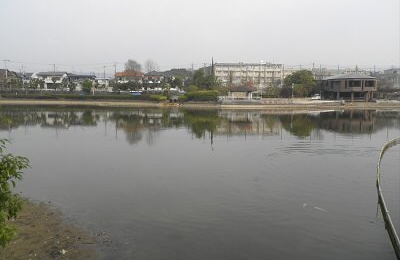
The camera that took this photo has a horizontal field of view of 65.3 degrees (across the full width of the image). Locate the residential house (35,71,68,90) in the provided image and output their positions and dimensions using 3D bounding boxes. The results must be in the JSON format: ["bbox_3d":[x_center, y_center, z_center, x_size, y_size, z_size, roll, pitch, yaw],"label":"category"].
[{"bbox_3d":[-70.594,-23.398,148.318,12.000,8.580,8.000,0,6,-3],"label":"residential house"}]

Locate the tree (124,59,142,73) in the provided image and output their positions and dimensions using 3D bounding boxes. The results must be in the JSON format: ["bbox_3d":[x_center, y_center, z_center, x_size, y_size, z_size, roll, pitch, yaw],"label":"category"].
[{"bbox_3d":[-24.592,-20.997,115.381,6.300,10.470,6.200,0,6,0],"label":"tree"}]

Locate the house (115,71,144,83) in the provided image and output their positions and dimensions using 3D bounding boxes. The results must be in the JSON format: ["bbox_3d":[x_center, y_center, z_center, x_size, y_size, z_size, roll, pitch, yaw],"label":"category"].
[{"bbox_3d":[-30.373,-21.744,134.416,12.000,7.540,9.000,-1,6,-6],"label":"house"}]

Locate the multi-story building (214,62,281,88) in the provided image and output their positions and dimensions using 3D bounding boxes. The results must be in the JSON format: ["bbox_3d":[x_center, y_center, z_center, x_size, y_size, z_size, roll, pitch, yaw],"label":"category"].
[{"bbox_3d":[28.549,-32.723,187.525,43.000,14.860,10.500,-1,7,-11],"label":"multi-story building"}]

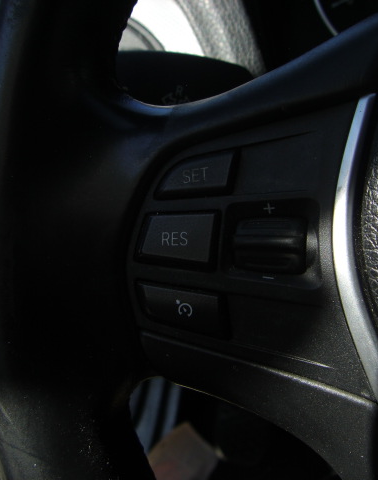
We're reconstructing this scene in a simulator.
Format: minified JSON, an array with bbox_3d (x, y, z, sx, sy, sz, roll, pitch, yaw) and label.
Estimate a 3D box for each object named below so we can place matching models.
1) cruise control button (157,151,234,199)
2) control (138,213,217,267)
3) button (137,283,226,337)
[{"bbox_3d":[0.002,-0.017,0.183,0.019,0.011,0.004,-4,-13,3],"label":"cruise control button"},{"bbox_3d":[-0.003,0.000,0.180,0.020,0.013,0.004,1,-13,4],"label":"control"},{"bbox_3d":[-0.002,0.017,0.176,0.022,0.012,0.004,6,-12,5],"label":"button"}]

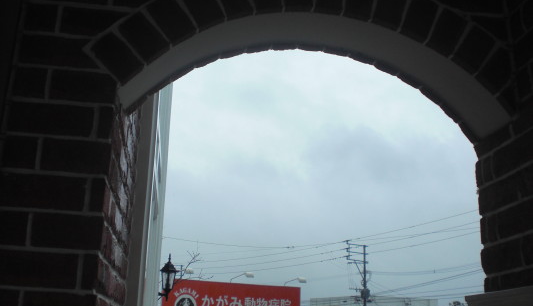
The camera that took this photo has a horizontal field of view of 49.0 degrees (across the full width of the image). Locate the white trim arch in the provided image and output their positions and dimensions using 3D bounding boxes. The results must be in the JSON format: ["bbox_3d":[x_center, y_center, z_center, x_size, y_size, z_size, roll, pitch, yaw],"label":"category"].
[{"bbox_3d":[0.141,-0.222,1.608,1.029,0.272,0.174,3,-18,-8],"label":"white trim arch"}]

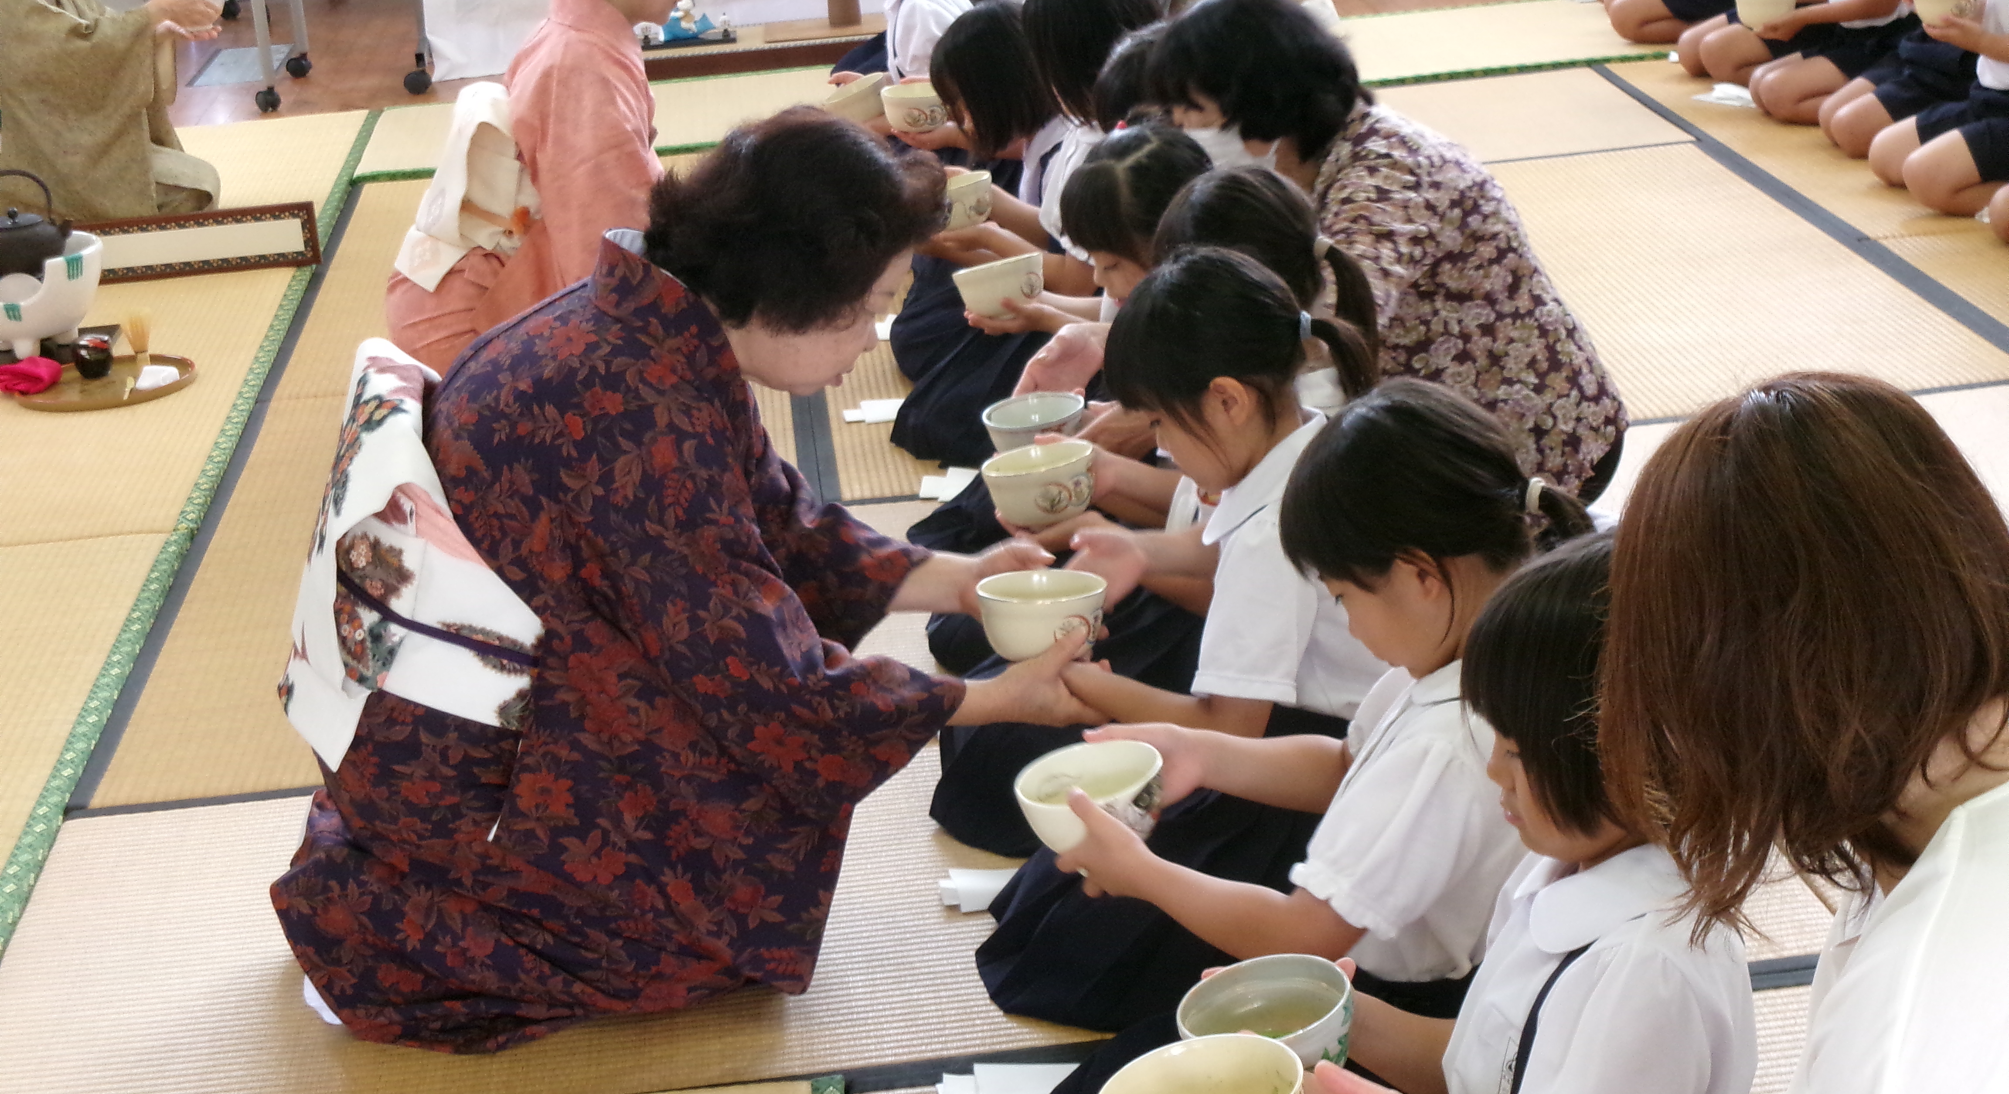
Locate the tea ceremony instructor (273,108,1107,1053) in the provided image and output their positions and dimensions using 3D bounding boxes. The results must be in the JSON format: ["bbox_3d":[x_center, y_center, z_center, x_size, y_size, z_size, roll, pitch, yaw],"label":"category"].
[{"bbox_3d":[-0.343,-0.023,3.686,0.850,0.810,0.540,-9,17,-13],"label":"tea ceremony instructor"}]

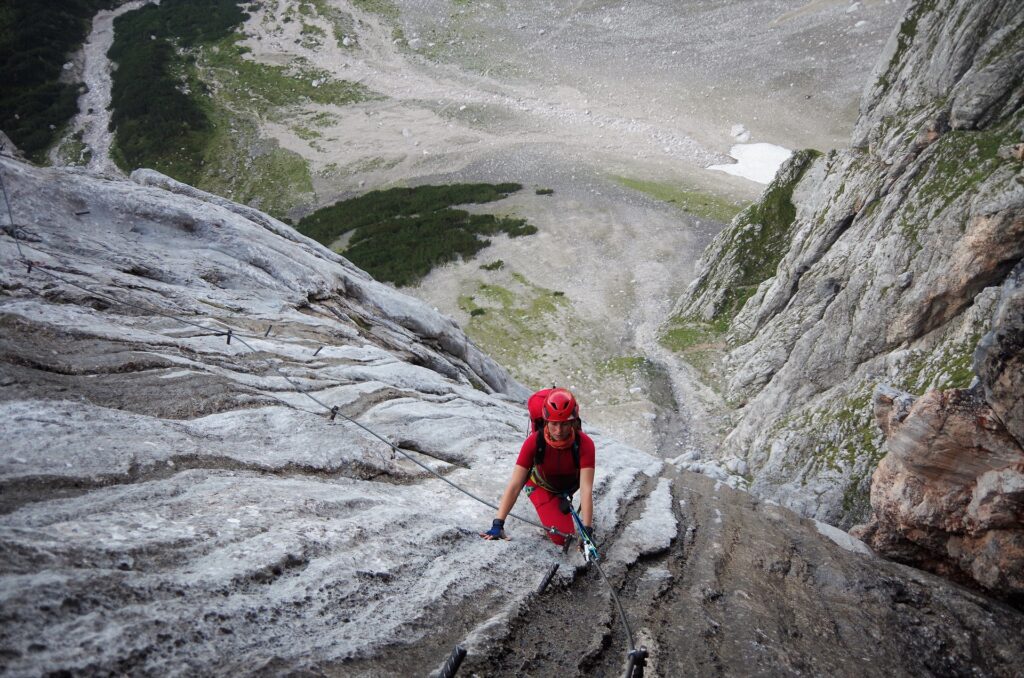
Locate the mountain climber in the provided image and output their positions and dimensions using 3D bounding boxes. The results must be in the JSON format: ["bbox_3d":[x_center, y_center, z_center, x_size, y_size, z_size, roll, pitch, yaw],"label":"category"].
[{"bbox_3d":[0.190,0.930,4.950,0.700,1.500,0.850,-3,37,-5],"label":"mountain climber"}]

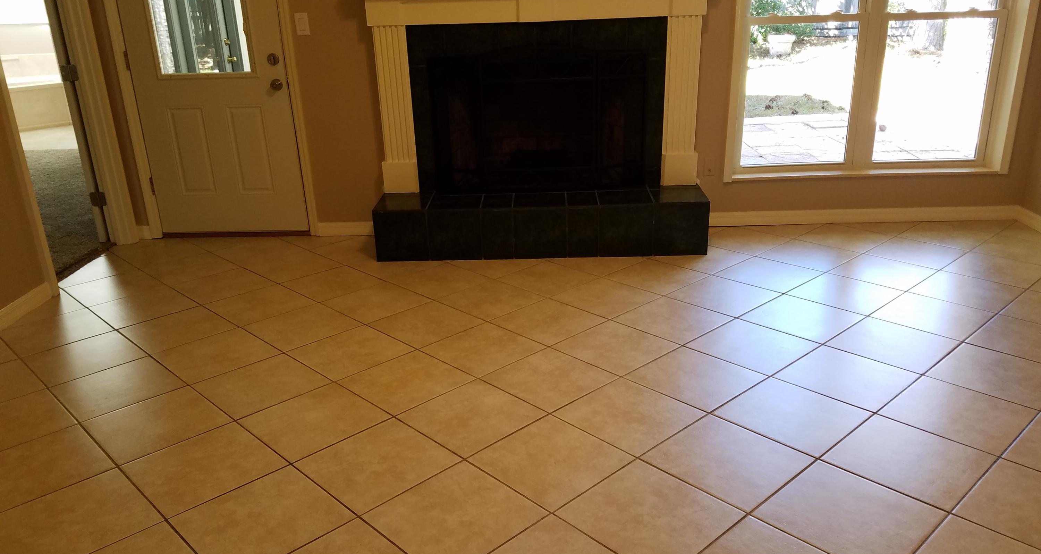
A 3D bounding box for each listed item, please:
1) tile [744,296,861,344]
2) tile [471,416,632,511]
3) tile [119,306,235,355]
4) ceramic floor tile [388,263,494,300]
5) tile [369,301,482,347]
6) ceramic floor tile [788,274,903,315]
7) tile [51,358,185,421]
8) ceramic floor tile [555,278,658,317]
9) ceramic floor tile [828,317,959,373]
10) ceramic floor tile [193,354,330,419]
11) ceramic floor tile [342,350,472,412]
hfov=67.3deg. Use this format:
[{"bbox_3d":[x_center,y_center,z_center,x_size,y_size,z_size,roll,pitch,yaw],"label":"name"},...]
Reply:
[{"bbox_3d":[1.298,0.190,3.597,0.396,0.010,0.396,-19,26,-40],"label":"tile"},{"bbox_3d":[0.095,0.582,2.458,0.397,0.010,0.397,-19,26,-40],"label":"tile"},{"bbox_3d":[-1.625,0.250,3.714,0.396,0.010,0.396,-19,26,-40],"label":"tile"},{"bbox_3d":[-0.421,0.025,4.124,0.396,0.010,0.396,-19,26,-39],"label":"ceramic floor tile"},{"bbox_3d":[-0.463,0.227,3.722,0.404,0.010,0.404,-20,26,-40],"label":"tile"},{"bbox_3d":[1.630,0.084,3.929,0.405,0.010,0.405,-19,26,-39],"label":"ceramic floor tile"},{"bbox_3d":[-1.626,0.449,3.163,0.396,0.010,0.396,-19,26,-40],"label":"tile"},{"bbox_3d":[0.417,0.102,3.770,0.397,0.010,0.397,-19,26,-40],"label":"ceramic floor tile"},{"bbox_3d":[1.549,0.280,3.255,0.397,0.010,0.397,-19,26,-40],"label":"ceramic floor tile"},{"bbox_3d":[-1.063,0.440,3.186,0.401,0.010,0.401,-20,26,-40],"label":"ceramic floor tile"},{"bbox_3d":[-0.474,0.429,3.165,0.401,0.010,0.401,-20,26,-40],"label":"ceramic floor tile"}]

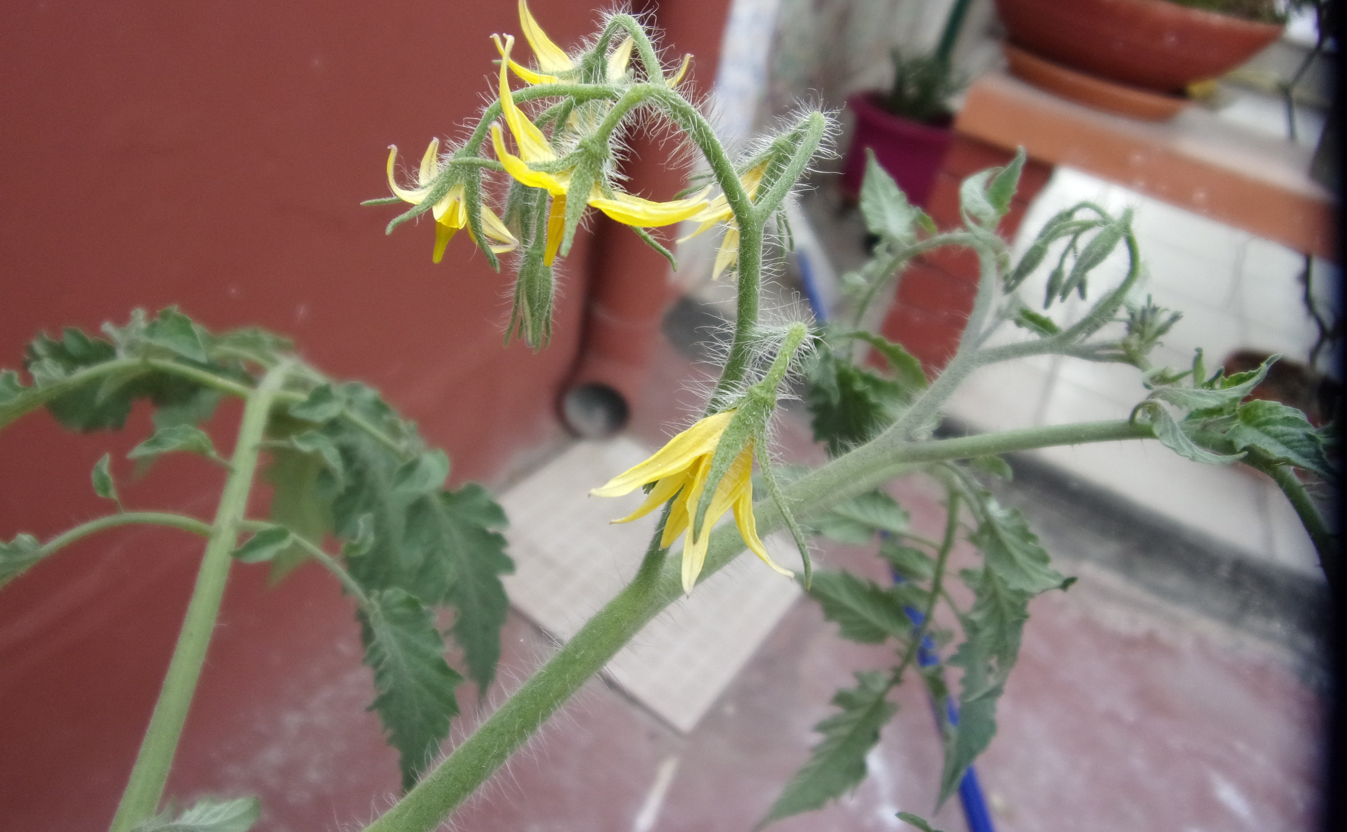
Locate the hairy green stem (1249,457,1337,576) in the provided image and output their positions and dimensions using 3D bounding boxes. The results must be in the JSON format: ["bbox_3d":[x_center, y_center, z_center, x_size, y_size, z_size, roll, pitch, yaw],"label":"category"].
[{"bbox_3d":[0.098,0.016,0.146,0.005,0.022,0.005,-30,6,0],"label":"hairy green stem"}]

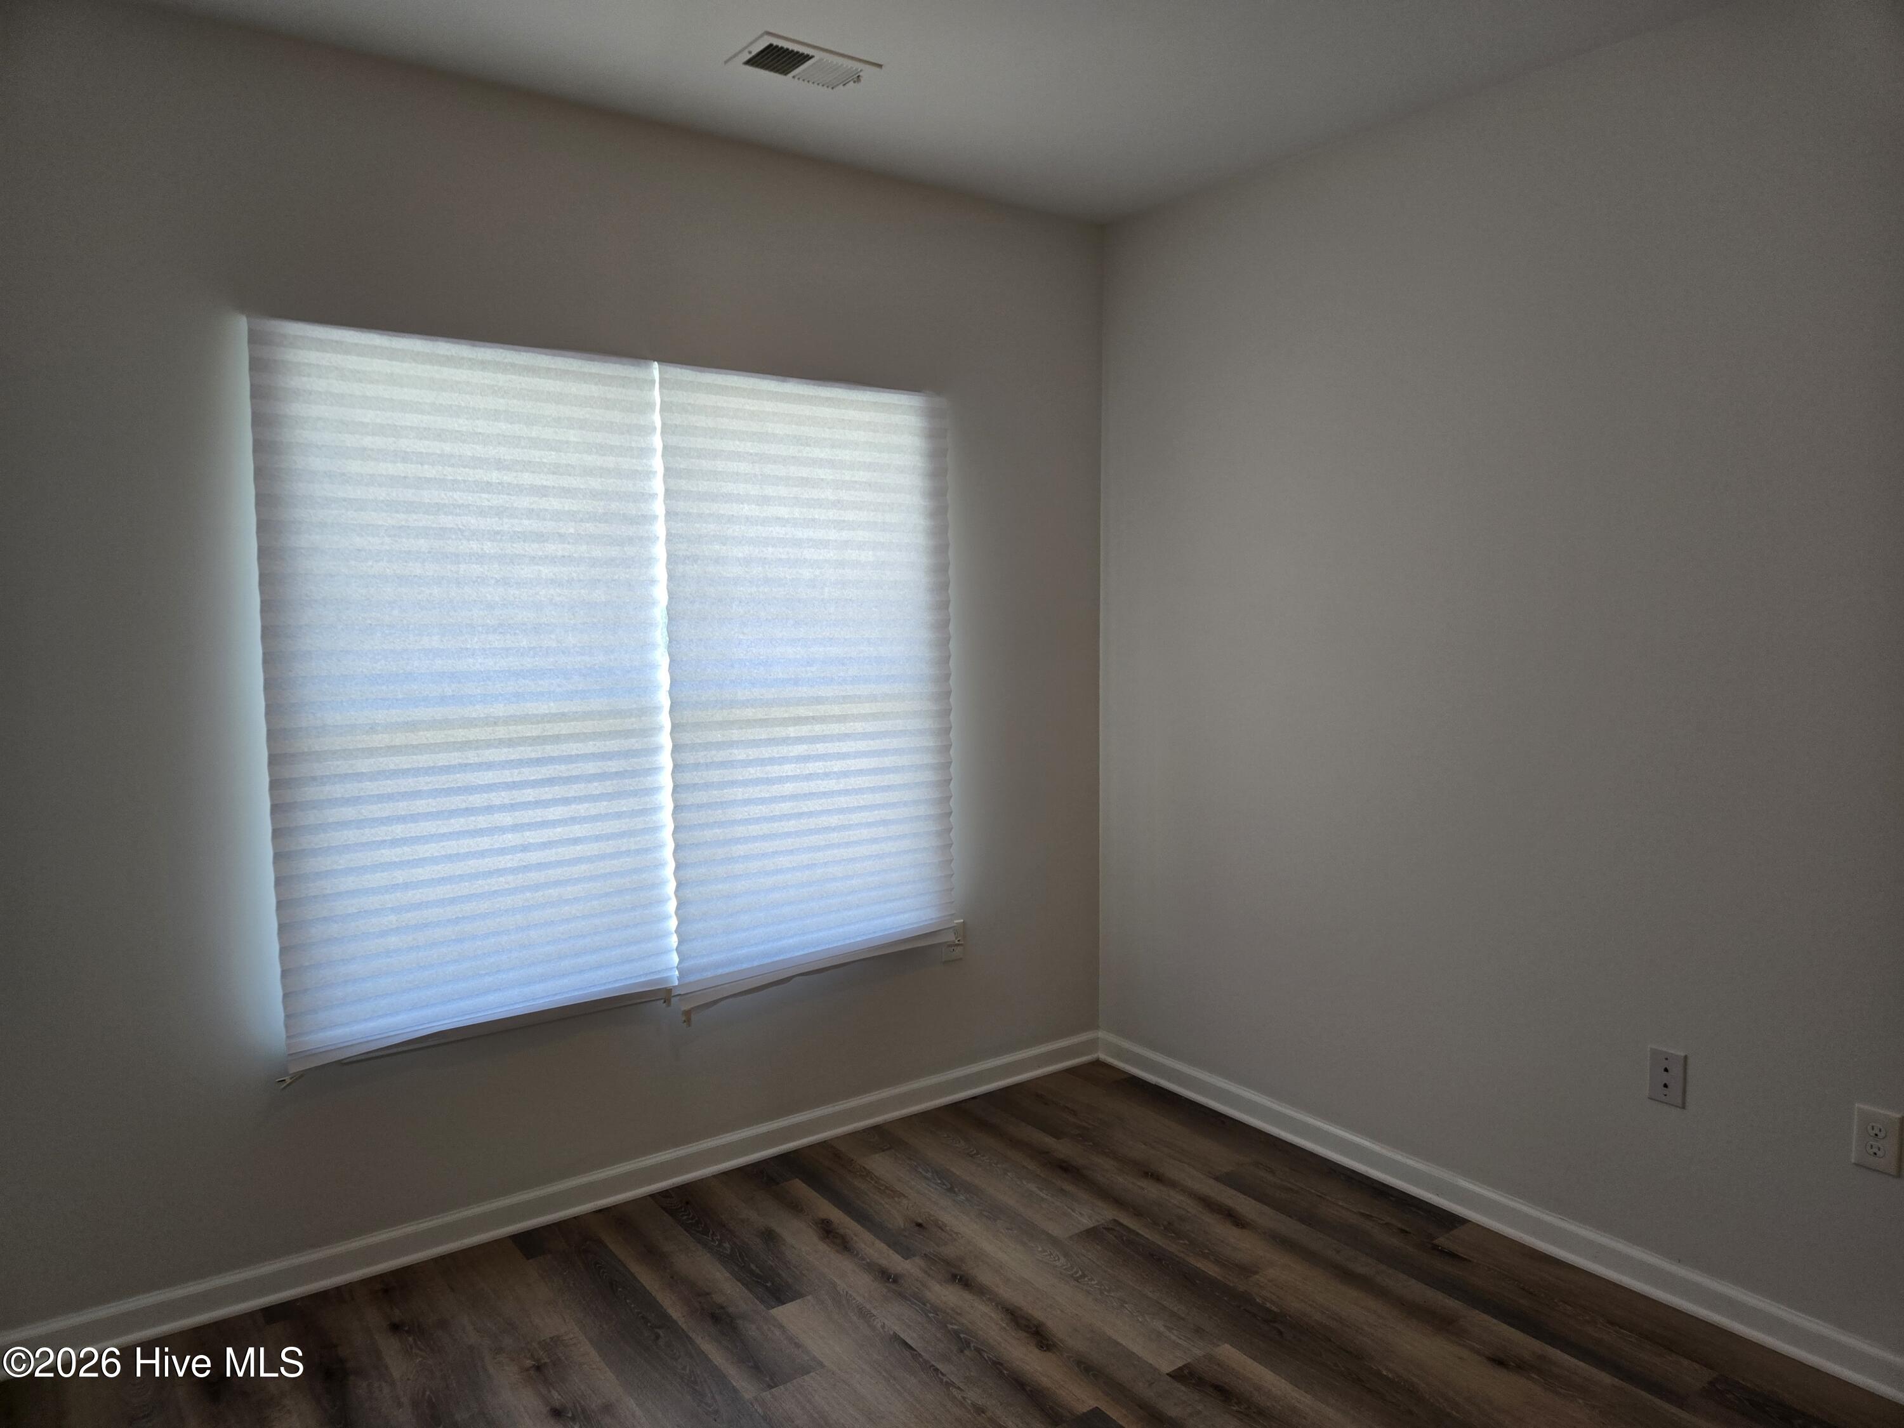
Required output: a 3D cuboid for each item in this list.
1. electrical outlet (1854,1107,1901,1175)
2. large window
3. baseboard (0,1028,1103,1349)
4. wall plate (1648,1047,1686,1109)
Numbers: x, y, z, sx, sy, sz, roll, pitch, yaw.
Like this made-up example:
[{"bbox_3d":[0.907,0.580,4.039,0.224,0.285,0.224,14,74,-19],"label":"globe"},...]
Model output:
[{"bbox_3d":[1.775,0.818,2.427,0.009,0.115,0.071,-4,6,-36],"label":"electrical outlet"},{"bbox_3d":[-0.749,-0.082,3.250,1.798,1.599,0.080,-4,6,-36],"label":"large window"},{"bbox_3d":[-0.727,1.204,3.356,3.030,0.100,0.020,-4,6,-36],"label":"baseboard"},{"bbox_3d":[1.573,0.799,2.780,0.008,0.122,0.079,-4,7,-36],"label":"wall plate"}]

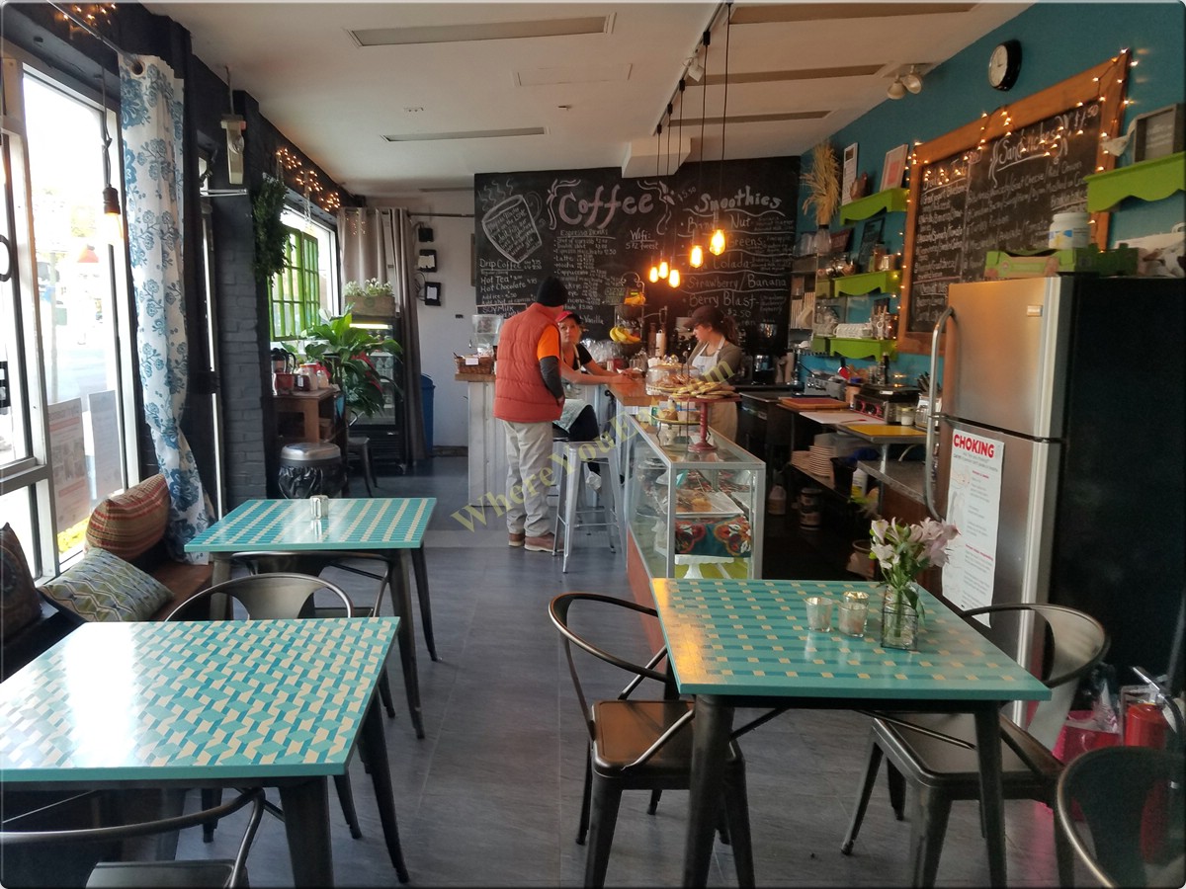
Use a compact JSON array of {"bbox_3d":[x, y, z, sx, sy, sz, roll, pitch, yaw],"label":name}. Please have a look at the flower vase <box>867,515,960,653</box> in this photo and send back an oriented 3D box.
[{"bbox_3d":[0.800,0.341,2.250,0.210,0.315,0.180,1,8,0],"label":"flower vase"}]

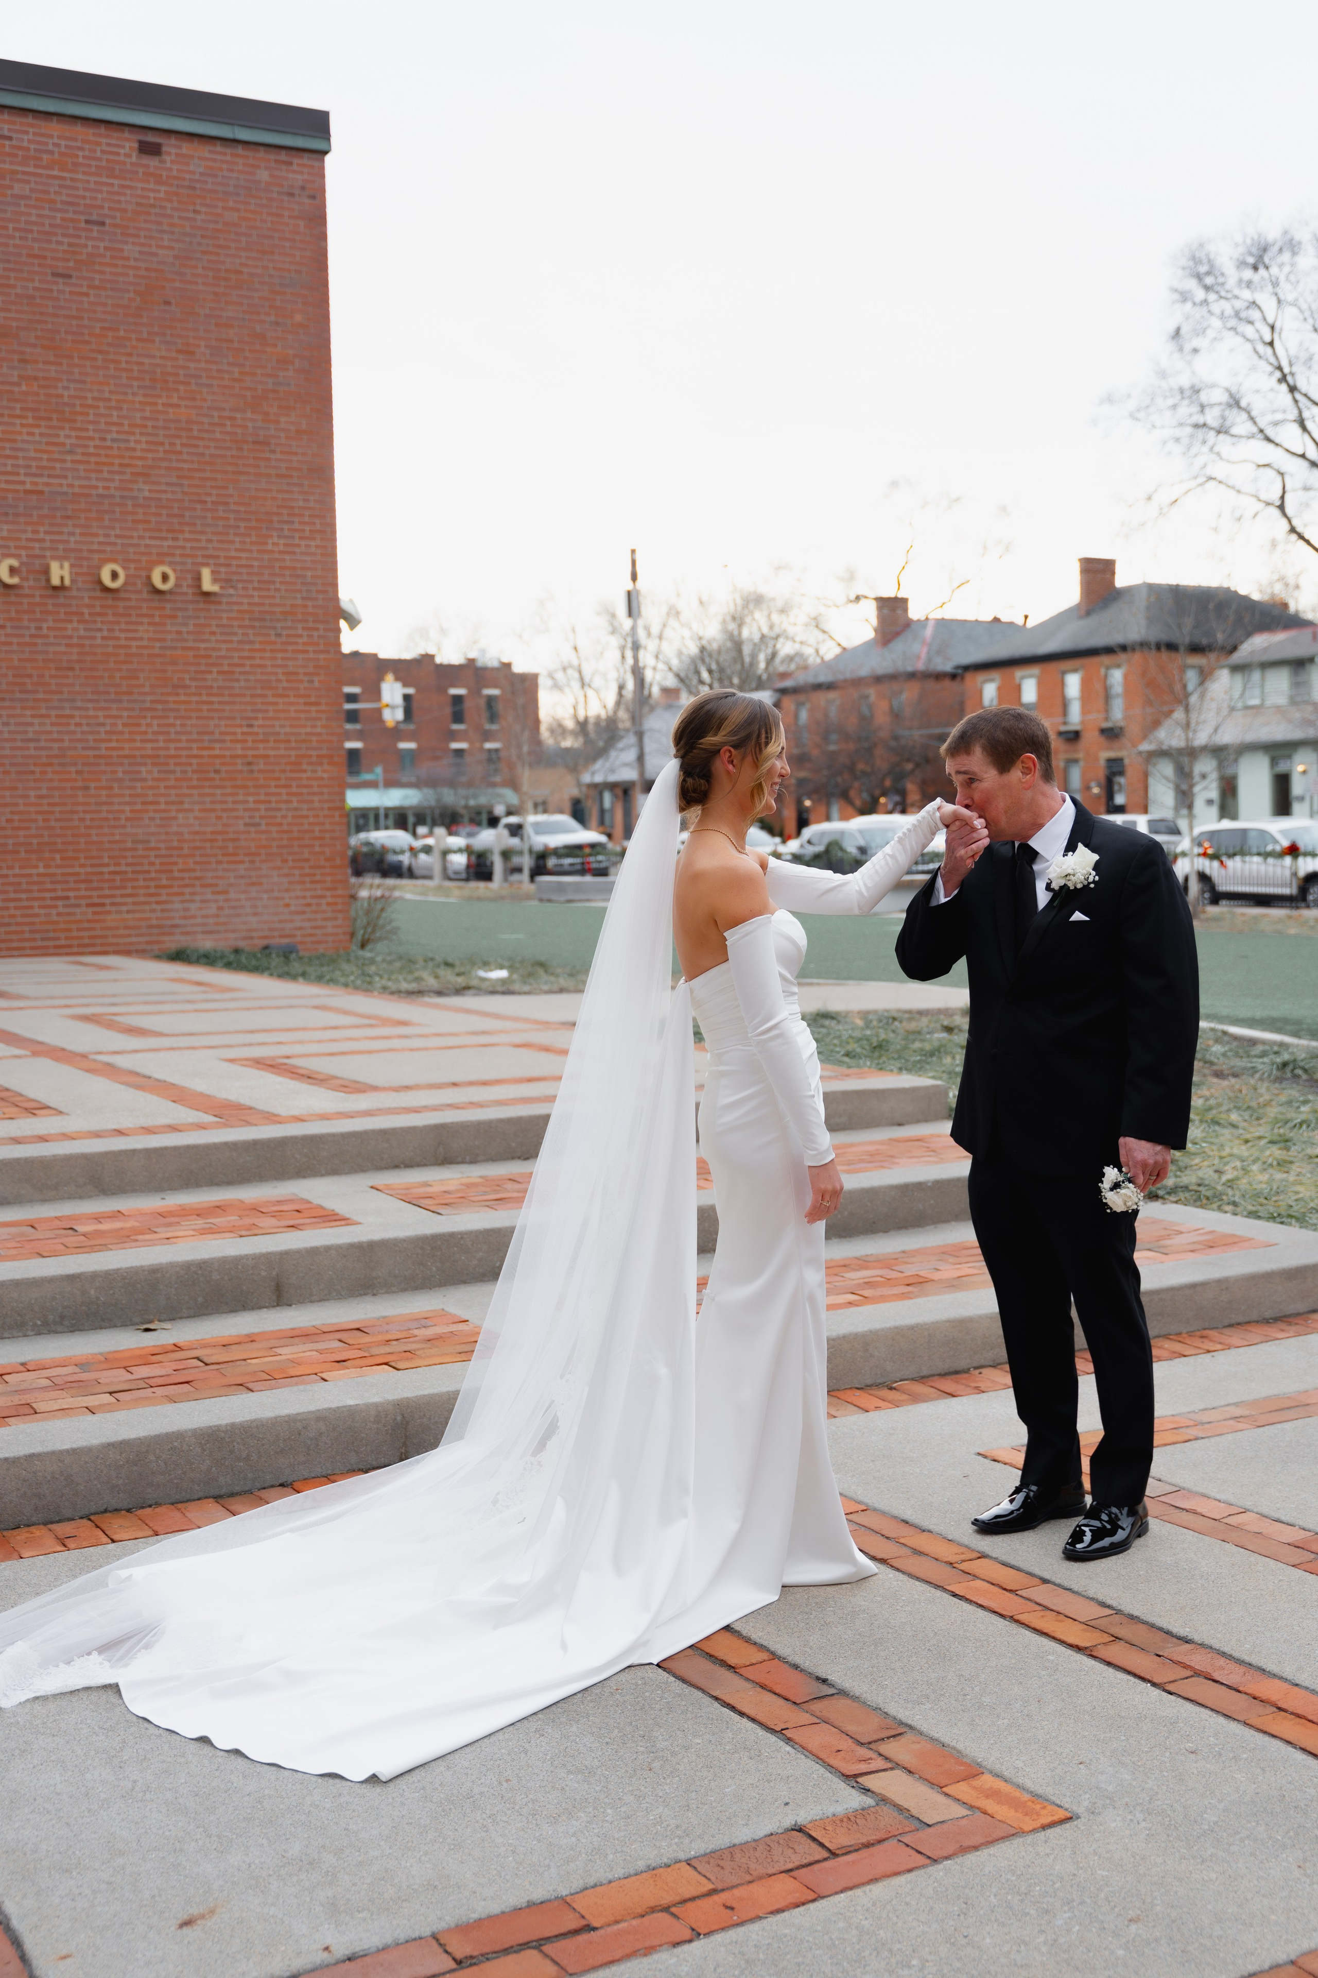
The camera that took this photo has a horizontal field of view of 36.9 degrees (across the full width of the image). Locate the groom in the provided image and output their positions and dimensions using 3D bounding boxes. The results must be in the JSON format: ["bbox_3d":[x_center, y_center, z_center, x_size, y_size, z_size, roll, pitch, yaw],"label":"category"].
[{"bbox_3d":[0.836,0.288,4.230,0.450,1.755,0.590,-4,5,-32],"label":"groom"}]

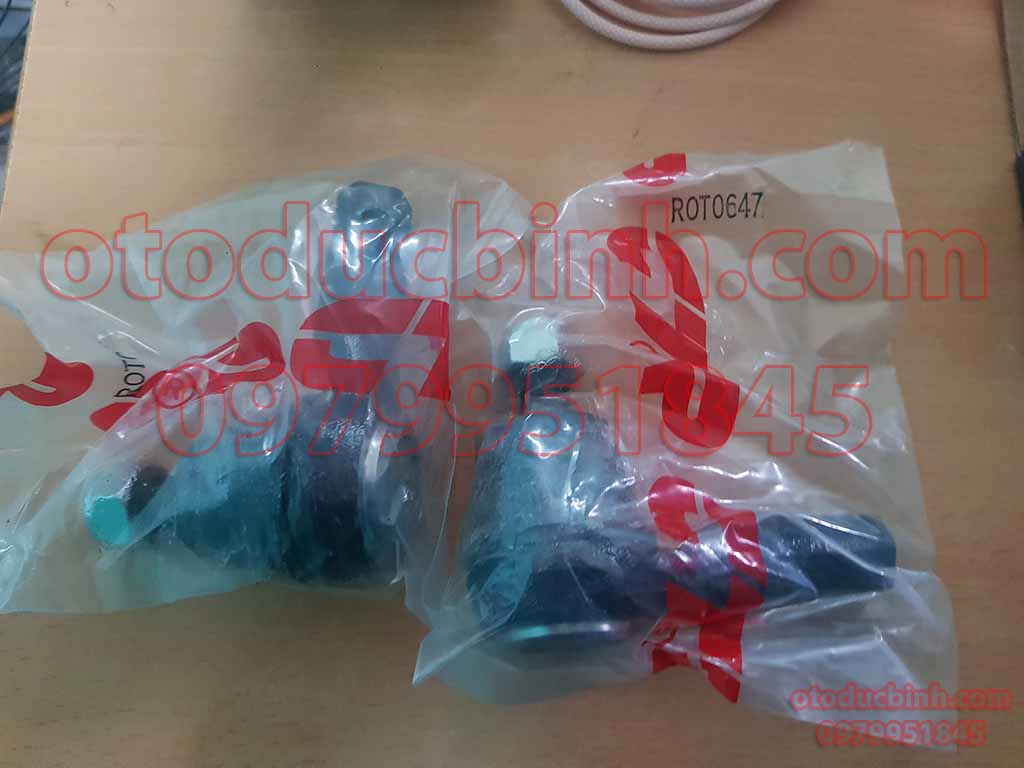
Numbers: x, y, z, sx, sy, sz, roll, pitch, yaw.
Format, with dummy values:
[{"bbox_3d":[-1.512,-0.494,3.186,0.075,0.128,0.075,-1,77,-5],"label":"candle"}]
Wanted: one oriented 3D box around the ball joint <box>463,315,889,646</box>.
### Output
[{"bbox_3d":[0.043,0.023,0.202,0.113,0.046,0.087,-6,97,-3],"label":"ball joint"}]

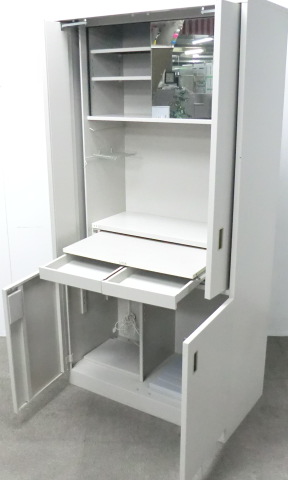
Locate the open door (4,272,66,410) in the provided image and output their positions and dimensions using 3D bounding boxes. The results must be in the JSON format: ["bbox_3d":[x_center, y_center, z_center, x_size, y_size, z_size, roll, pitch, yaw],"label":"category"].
[{"bbox_3d":[-0.477,0.457,2.367,0.026,0.623,0.400,10,20,31],"label":"open door"}]

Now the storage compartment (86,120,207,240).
[{"bbox_3d":[0.115,-0.297,2.296,0.700,0.495,0.330,10,20,31],"label":"storage compartment"}]

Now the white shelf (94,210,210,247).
[{"bbox_3d":[0.121,-0.050,2.372,0.695,0.028,0.320,10,20,31],"label":"white shelf"}]

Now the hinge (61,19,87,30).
[{"bbox_3d":[-0.286,-0.898,2.089,0.150,0.024,0.040,10,20,31],"label":"hinge"}]

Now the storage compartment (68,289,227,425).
[{"bbox_3d":[0.104,0.427,2.485,0.870,0.670,0.425,10,20,31],"label":"storage compartment"}]

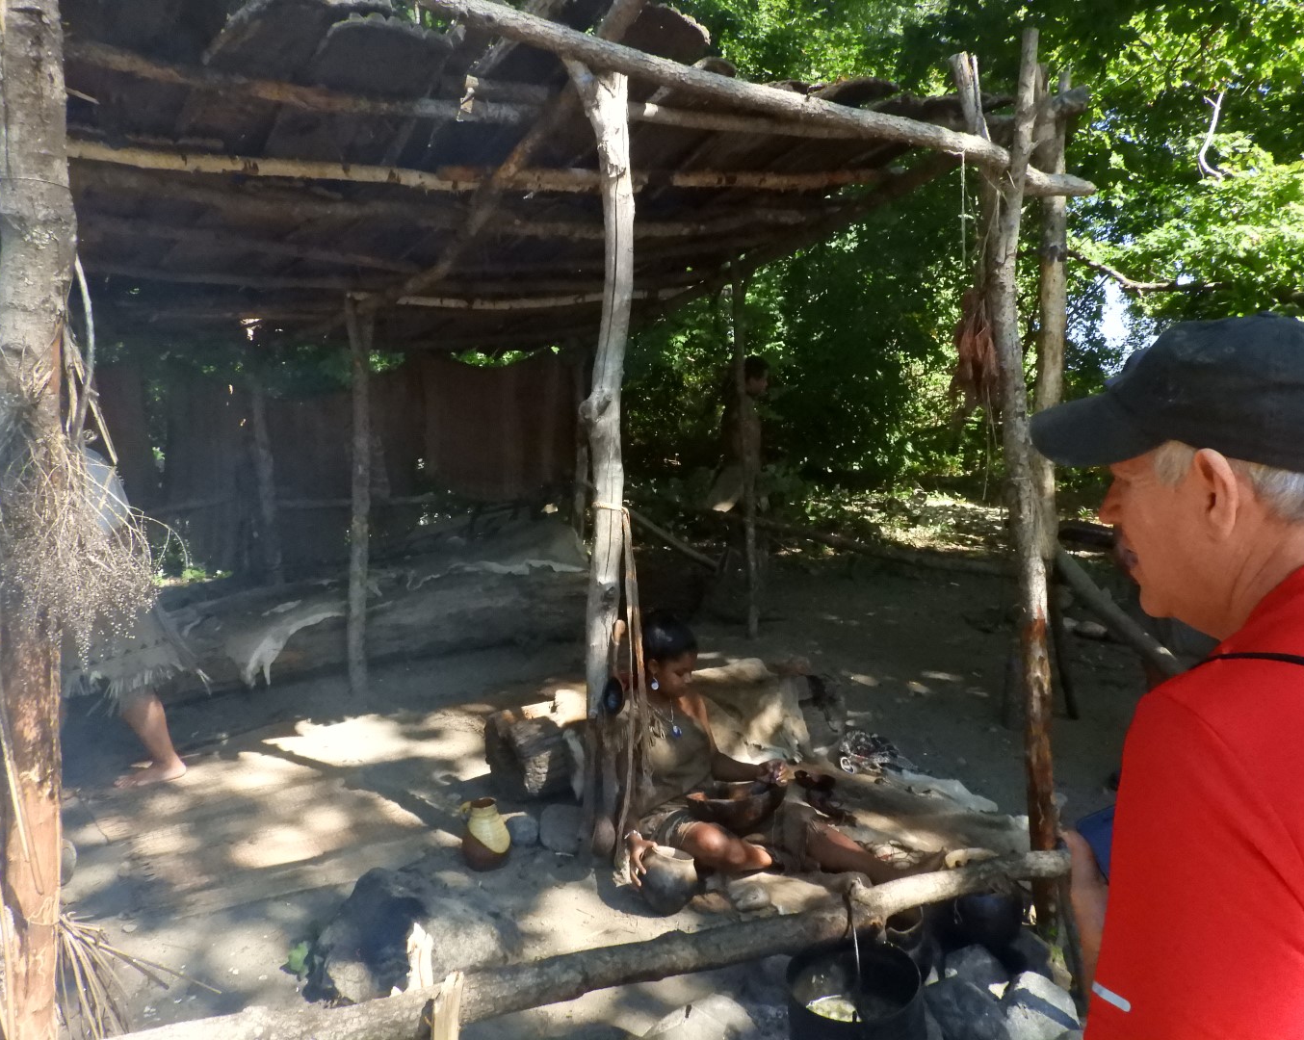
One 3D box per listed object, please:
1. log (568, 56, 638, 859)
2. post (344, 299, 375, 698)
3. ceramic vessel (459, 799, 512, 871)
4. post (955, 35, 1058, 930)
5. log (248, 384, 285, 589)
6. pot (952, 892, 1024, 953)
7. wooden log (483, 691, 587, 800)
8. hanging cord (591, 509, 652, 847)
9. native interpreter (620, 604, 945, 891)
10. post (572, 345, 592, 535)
[{"bbox_3d":[-0.143,-0.132,2.880,0.170,2.395,0.140,0,6,0],"label":"log"},{"bbox_3d":[-1.433,-0.089,4.703,0.125,1.946,0.115,2,6,0],"label":"post"},{"bbox_3d":[-0.546,1.031,3.155,0.150,0.200,0.155,0,8,0],"label":"ceramic vessel"},{"bbox_3d":[1.022,-0.049,2.656,0.240,2.480,0.130,-5,6,0],"label":"post"},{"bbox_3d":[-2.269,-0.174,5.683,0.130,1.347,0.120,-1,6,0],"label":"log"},{"bbox_3d":[0.914,1.093,2.645,0.205,0.200,0.205,0,8,0],"label":"pot"},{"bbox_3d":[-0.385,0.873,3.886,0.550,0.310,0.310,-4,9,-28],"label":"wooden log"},{"bbox_3d":[-0.089,0.470,2.877,0.165,1.056,0.120,0,6,0],"label":"hanging cord"},{"bbox_3d":[0.340,0.731,3.203,1.050,0.780,0.620,5,10,33],"label":"native interpreter"},{"bbox_3d":[-0.515,-0.339,7.122,0.100,1.808,0.100,1,8,0],"label":"post"}]

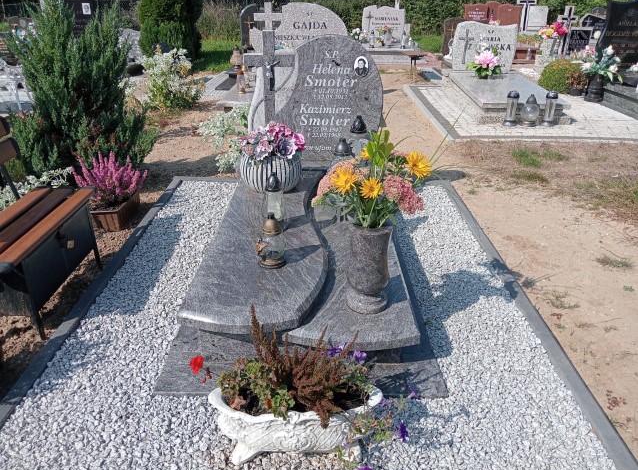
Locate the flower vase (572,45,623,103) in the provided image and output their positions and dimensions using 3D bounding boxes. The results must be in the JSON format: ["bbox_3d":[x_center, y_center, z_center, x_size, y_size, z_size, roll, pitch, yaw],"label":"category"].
[{"bbox_3d":[3.500,-2.000,6.516,0.524,0.655,0.423,0,25,0],"label":"flower vase"}]

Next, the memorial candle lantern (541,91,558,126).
[{"bbox_3d":[2.535,-1.374,5.631,0.145,0.351,0.145,0,25,0],"label":"memorial candle lantern"}]

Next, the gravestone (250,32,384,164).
[{"bbox_3d":[-0.016,-0.854,3.314,0.857,0.827,0.151,0,25,0],"label":"gravestone"}]

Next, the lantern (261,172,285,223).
[{"bbox_3d":[-0.235,-0.186,2.569,0.112,0.260,0.112,0,25,0],"label":"lantern"}]

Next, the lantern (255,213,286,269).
[{"bbox_3d":[-0.207,0.017,2.163,0.120,0.231,0.120,0,25,0],"label":"lantern"}]

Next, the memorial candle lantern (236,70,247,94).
[{"bbox_3d":[-1.008,-1.983,6.667,0.108,0.281,0.108,0,25,0],"label":"memorial candle lantern"}]

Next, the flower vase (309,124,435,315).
[{"bbox_3d":[0.181,-0.021,1.811,0.393,0.655,0.343,0,25,0],"label":"flower vase"}]

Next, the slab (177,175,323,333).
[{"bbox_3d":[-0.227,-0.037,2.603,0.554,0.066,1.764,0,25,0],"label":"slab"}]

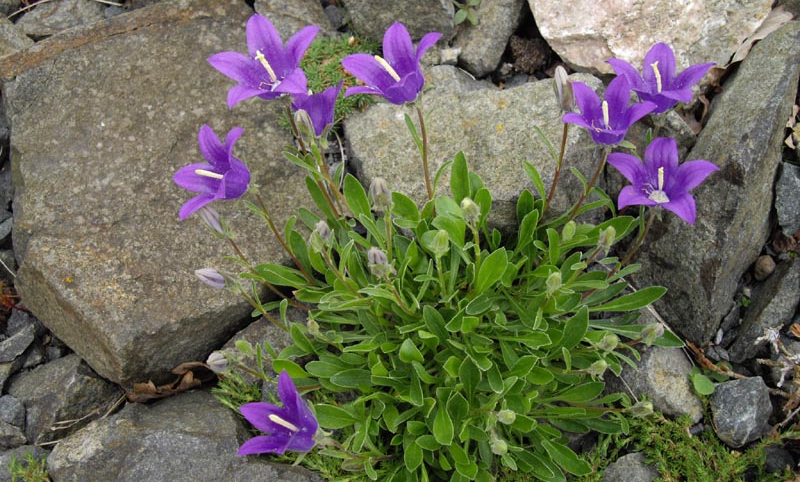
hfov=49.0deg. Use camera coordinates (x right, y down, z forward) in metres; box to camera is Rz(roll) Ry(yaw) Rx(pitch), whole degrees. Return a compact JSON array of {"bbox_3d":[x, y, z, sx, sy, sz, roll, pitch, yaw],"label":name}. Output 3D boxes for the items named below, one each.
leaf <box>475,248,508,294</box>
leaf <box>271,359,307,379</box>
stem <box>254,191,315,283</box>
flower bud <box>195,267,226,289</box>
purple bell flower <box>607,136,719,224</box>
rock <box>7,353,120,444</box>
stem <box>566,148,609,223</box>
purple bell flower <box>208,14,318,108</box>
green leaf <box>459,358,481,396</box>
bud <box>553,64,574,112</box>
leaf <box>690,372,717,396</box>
[{"bbox_3d":[0.047,0.015,0.451,0.006,0.029,0.013,-4,42,-47],"label":"leaf"},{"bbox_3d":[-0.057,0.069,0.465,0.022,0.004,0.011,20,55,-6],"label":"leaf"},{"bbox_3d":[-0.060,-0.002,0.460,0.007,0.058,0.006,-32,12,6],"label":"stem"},{"bbox_3d":[-0.098,0.019,0.456,0.017,0.009,0.009,21,60,-12],"label":"flower bud"},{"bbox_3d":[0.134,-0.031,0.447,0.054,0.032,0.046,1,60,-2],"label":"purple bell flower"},{"bbox_3d":[-0.192,0.091,0.508,0.058,0.038,0.045,0,46,0],"label":"rock"},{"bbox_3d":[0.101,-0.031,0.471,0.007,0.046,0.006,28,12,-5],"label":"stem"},{"bbox_3d":[-0.068,-0.089,0.432,0.053,0.029,0.048,-18,54,7],"label":"purple bell flower"},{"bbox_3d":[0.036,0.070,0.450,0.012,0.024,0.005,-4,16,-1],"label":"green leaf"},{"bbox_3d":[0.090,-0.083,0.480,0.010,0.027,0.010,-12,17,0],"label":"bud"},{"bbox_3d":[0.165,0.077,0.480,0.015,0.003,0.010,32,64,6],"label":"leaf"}]

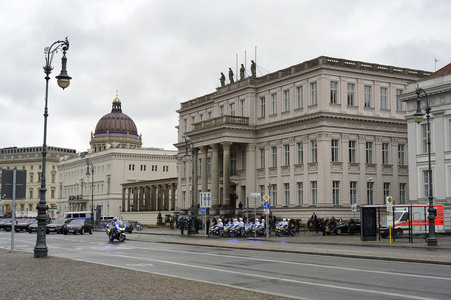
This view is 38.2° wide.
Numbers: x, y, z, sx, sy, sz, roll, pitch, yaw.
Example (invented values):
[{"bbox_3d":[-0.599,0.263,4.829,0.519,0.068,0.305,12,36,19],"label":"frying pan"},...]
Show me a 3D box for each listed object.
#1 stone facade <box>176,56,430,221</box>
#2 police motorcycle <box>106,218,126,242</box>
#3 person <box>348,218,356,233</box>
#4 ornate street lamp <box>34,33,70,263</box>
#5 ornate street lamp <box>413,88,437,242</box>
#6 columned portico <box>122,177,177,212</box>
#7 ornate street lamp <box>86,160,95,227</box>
[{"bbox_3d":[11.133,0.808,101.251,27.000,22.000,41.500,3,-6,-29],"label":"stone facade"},{"bbox_3d":[-7.772,5.787,46.746,0.950,1.620,2.200,4,-7,-35],"label":"police motorcycle"},{"bbox_3d":[11.948,7.170,61.315,0.580,1.680,0.450,-4,-7,34],"label":"person"},{"bbox_3d":[-8.135,-0.243,30.815,1.550,10.500,0.750,3,-6,-29],"label":"ornate street lamp"},{"bbox_3d":[13.032,0.944,42.446,1.550,10.500,0.750,3,-6,-29],"label":"ornate street lamp"},{"bbox_3d":[-13.783,9.306,128.732,3.500,5.850,29.000,3,-6,-29],"label":"columned portico"},{"bbox_3d":[-21.427,6.915,103.558,1.550,10.500,0.750,3,-6,-29],"label":"ornate street lamp"}]

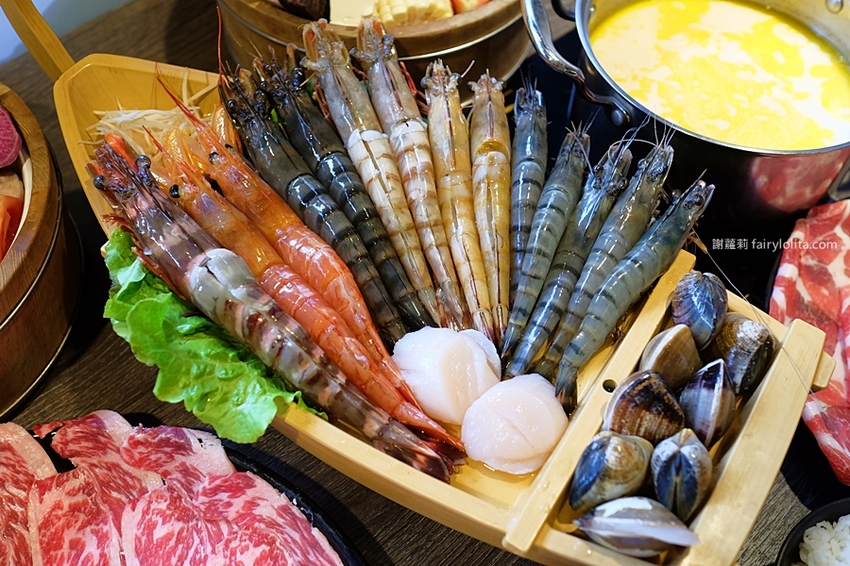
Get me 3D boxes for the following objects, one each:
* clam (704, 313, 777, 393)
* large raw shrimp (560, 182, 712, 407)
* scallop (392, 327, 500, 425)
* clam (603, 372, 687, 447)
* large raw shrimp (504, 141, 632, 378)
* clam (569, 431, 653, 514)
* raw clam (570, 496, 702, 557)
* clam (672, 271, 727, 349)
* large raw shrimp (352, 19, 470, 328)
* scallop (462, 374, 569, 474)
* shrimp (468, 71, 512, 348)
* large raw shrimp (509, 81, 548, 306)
[{"bbox_3d":[0.154,0.034,0.403,0.026,0.036,0.044,9,88,-16],"label":"clam"},{"bbox_3d":[0.102,0.003,0.409,0.025,0.030,0.138,26,78,43],"label":"large raw shrimp"},{"bbox_3d":[0.010,0.044,0.397,0.050,0.030,0.047,0,50,0],"label":"scallop"},{"bbox_3d":[0.096,0.055,0.365,0.037,0.026,0.043,36,92,-11],"label":"clam"},{"bbox_3d":[0.073,-0.011,0.416,0.026,0.027,0.146,24,75,19],"label":"large raw shrimp"},{"bbox_3d":[0.083,0.085,0.367,0.045,0.036,0.026,-40,36,1],"label":"clam"},{"bbox_3d":[0.086,0.100,0.337,0.050,0.039,0.025,5,88,16],"label":"raw clam"},{"bbox_3d":[0.134,0.013,0.404,0.026,0.038,0.043,3,50,3],"label":"clam"},{"bbox_3d":[-0.004,-0.063,0.447,0.027,0.031,0.189,-13,74,-10],"label":"large raw shrimp"},{"bbox_3d":[0.042,0.065,0.384,0.049,0.029,0.047,1,50,1],"label":"scallop"},{"bbox_3d":[0.035,-0.043,0.434,0.023,0.026,0.160,1,68,1],"label":"shrimp"},{"bbox_3d":[0.052,-0.040,0.435,0.021,0.025,0.141,5,76,2],"label":"large raw shrimp"}]

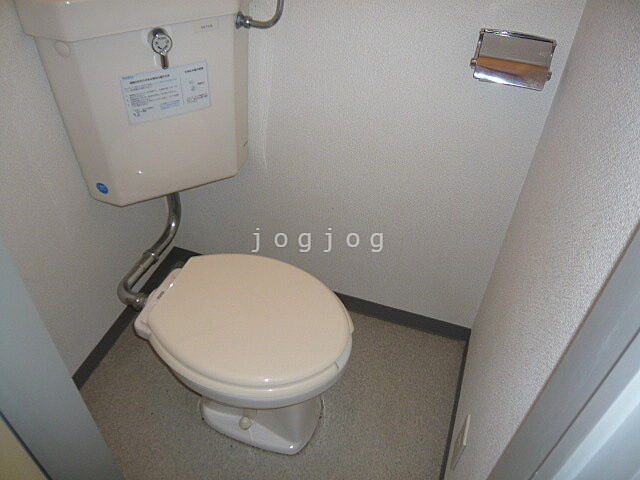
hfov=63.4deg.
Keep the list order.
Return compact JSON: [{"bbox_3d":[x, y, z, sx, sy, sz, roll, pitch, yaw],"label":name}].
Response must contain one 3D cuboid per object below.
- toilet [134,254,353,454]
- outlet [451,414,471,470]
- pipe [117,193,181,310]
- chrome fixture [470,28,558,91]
[{"bbox_3d":[-0.175,0.307,1.294,0.500,0.397,0.377,14,44,13],"label":"toilet"},{"bbox_3d":[0.307,0.441,1.130,0.011,0.128,0.073,14,44,13],"label":"outlet"},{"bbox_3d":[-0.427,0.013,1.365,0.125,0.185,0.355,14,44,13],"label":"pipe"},{"bbox_3d":[0.374,-0.348,1.003,0.148,0.077,0.075,14,44,13],"label":"chrome fixture"}]

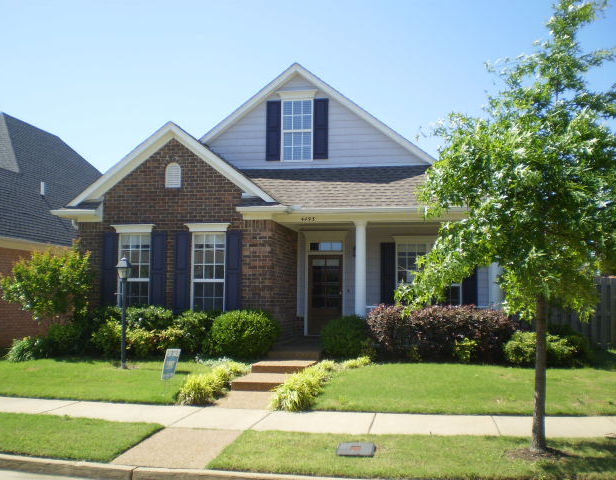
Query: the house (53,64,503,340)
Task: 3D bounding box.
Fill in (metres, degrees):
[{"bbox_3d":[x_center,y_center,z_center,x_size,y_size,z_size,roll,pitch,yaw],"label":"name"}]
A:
[{"bbox_3d":[0.183,-0.646,19.803,9.900,7.200,12.000,0,-5,10],"label":"house"}]

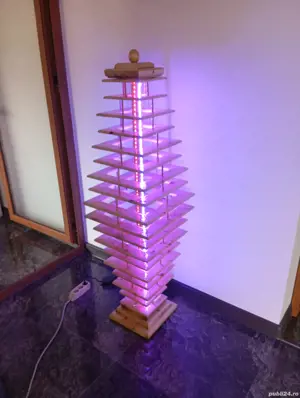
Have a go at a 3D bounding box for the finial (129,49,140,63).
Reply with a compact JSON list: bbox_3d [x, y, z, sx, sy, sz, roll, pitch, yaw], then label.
[{"bbox_3d":[-0.064,-0.590,1.335,0.043,0.052,0.043,-1,23,1],"label":"finial"}]

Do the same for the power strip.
[{"bbox_3d":[-0.444,0.582,2.044,0.048,0.040,0.153,13,27,30],"label":"power strip"}]

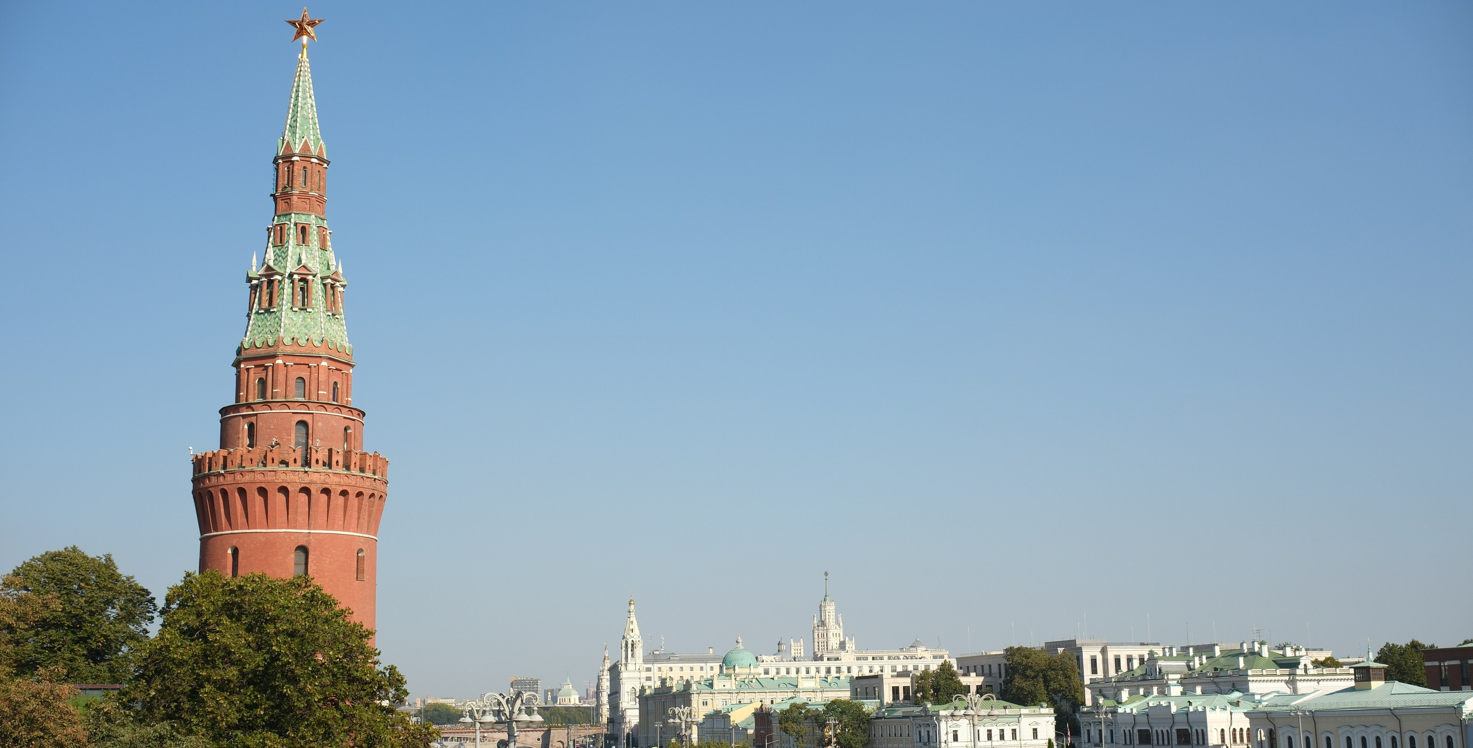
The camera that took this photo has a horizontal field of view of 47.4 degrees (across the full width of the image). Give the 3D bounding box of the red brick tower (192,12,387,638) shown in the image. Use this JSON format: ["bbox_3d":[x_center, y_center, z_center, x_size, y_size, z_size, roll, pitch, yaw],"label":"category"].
[{"bbox_3d":[-31.898,2.520,120.819,13.500,61.500,13.500,2,-12,-15],"label":"red brick tower"}]

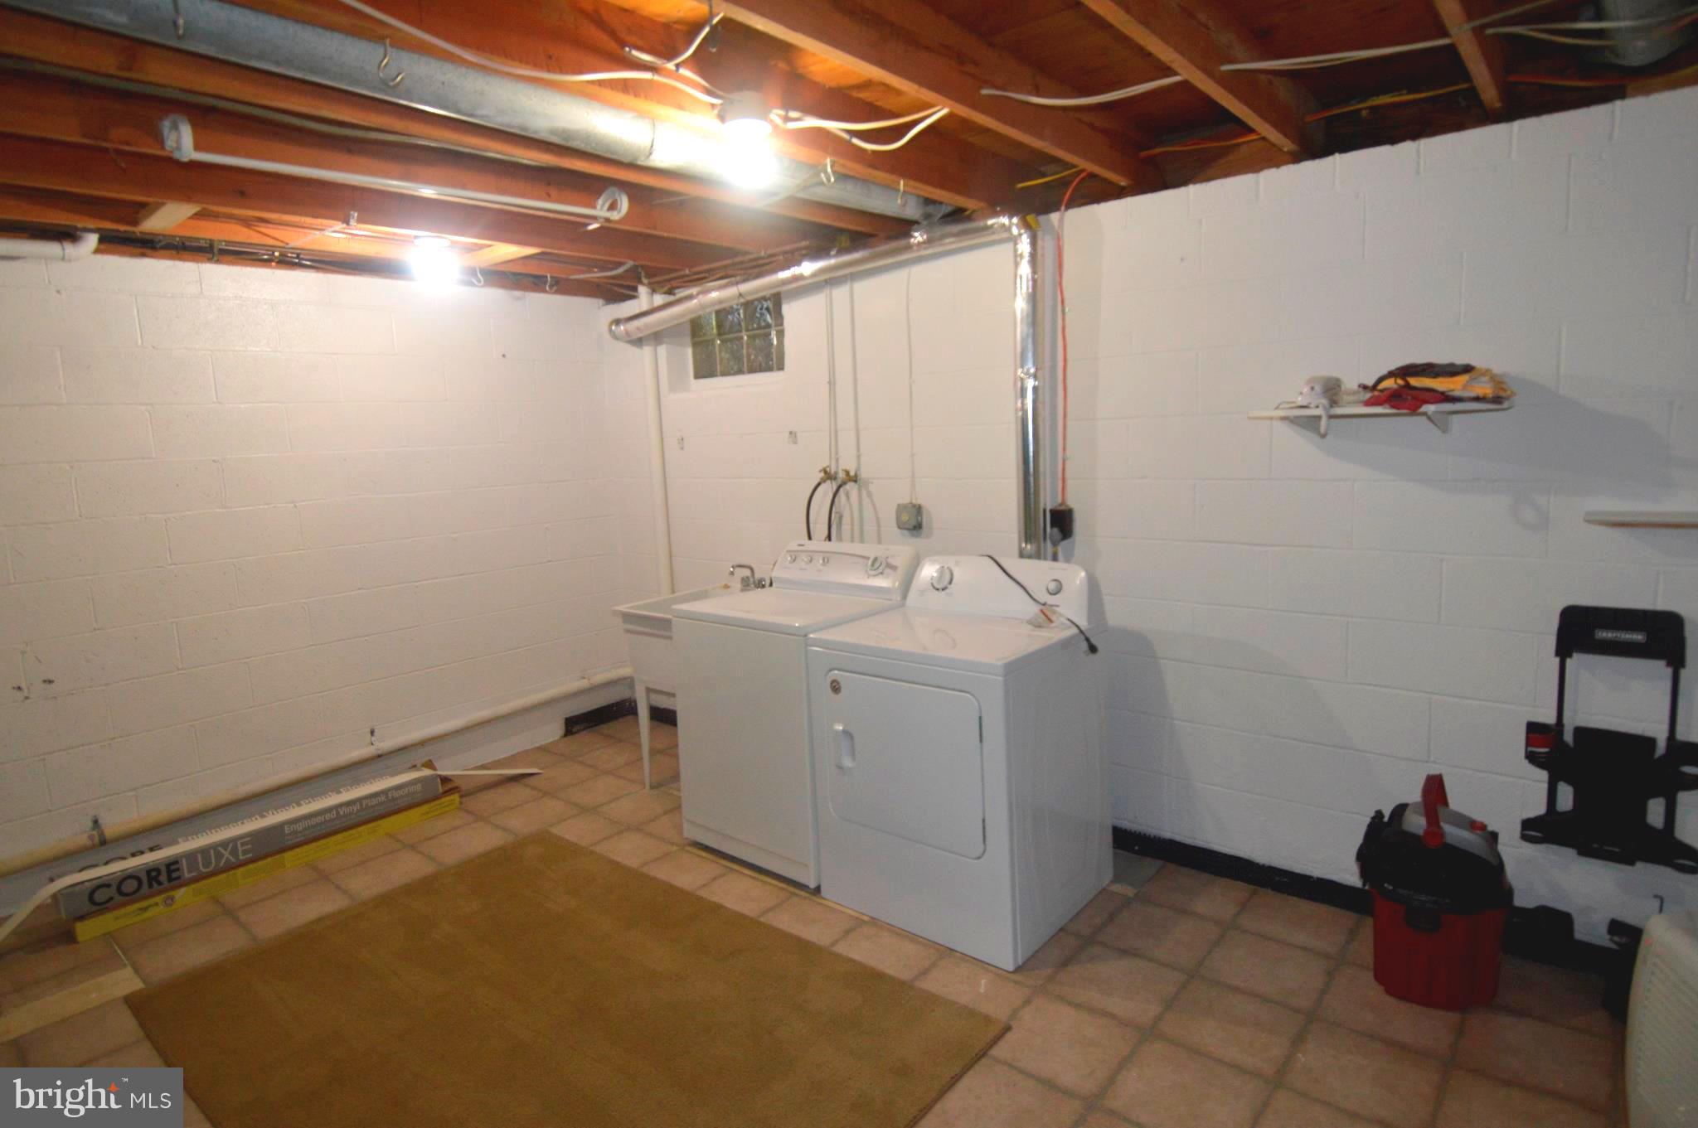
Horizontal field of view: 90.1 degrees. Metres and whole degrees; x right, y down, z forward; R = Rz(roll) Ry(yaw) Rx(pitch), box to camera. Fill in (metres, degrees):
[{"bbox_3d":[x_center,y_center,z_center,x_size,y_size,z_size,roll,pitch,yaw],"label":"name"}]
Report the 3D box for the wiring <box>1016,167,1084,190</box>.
[{"bbox_3d":[0.709,-1.376,3.013,0.286,0.051,0.051,4,10,38],"label":"wiring"}]

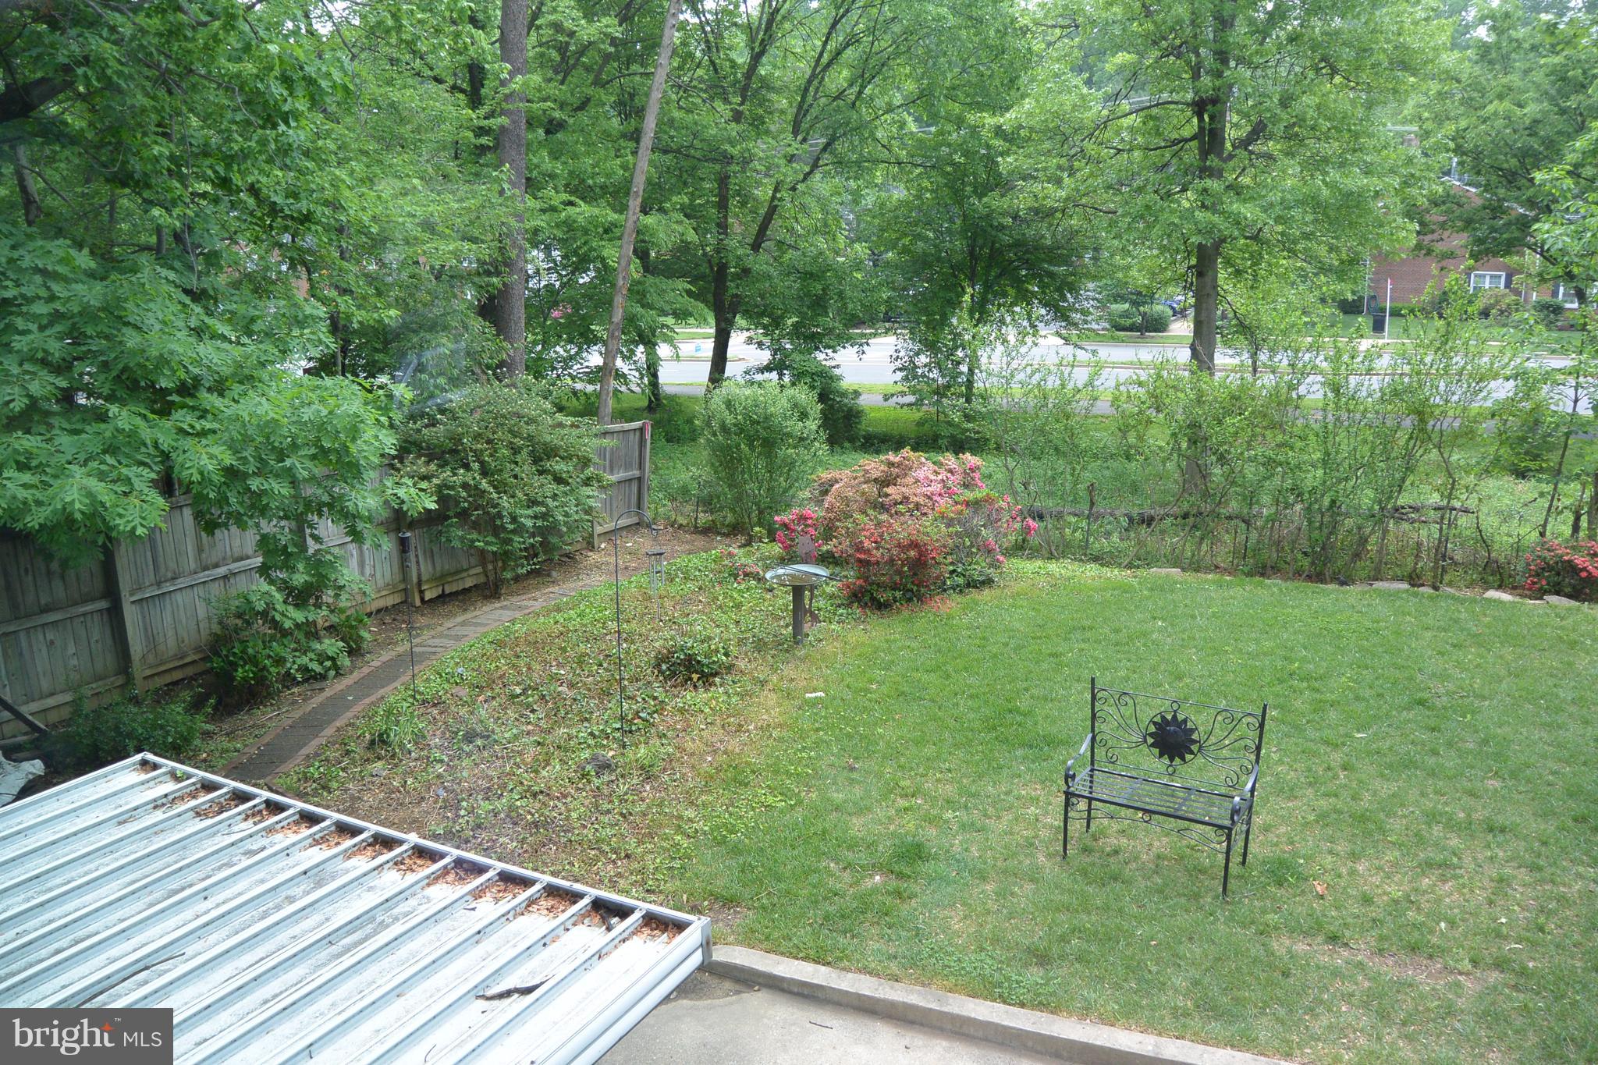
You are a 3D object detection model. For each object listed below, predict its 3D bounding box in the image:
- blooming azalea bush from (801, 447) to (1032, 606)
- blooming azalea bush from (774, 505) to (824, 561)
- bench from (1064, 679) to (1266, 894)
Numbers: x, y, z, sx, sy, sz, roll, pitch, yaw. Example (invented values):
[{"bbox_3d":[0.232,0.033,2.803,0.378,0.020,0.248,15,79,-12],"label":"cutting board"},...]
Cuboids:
[{"bbox_3d":[1.315,-0.112,14.100,2.550,1.420,2.100,0,12,0],"label":"blooming azalea bush"},{"bbox_3d":[-0.008,0.031,14.900,0.620,0.680,0.600,0,12,0],"label":"blooming azalea bush"},{"bbox_3d":[2.184,1.509,7.252,1.040,1.035,0.567,7,14,31],"label":"bench"}]

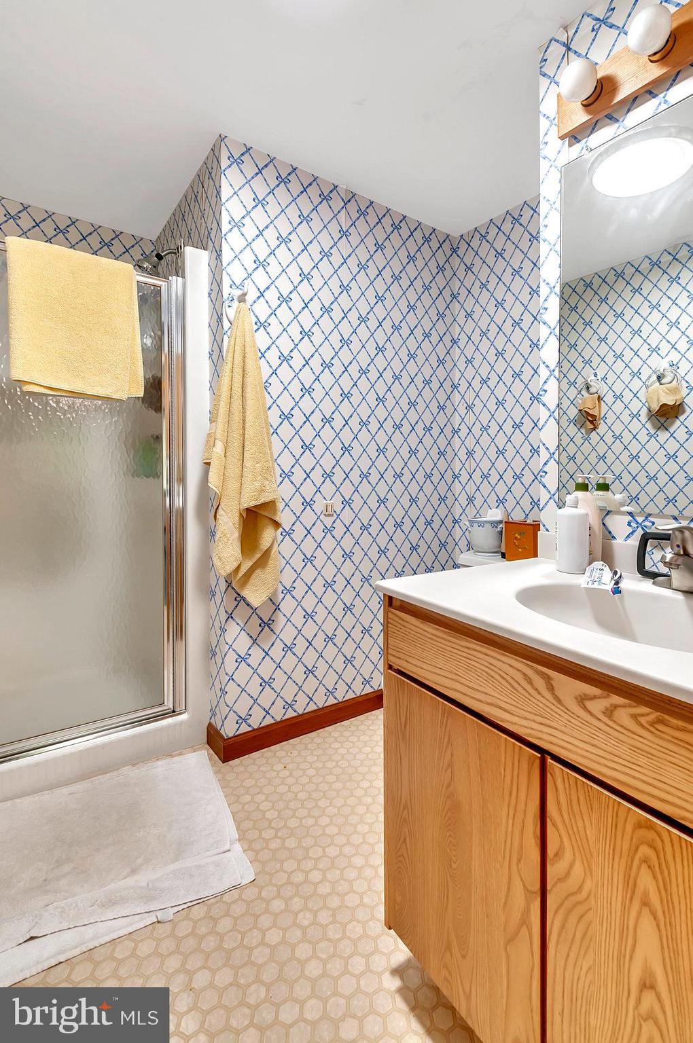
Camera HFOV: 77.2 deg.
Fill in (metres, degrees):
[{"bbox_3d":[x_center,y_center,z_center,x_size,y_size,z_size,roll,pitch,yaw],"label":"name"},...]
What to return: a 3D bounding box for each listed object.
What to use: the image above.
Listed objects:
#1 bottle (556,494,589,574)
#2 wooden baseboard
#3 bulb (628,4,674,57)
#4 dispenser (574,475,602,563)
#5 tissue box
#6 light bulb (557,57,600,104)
[{"bbox_3d":[0.534,0.030,1.025,0.067,0.183,0.067,-1,3,-17],"label":"bottle"},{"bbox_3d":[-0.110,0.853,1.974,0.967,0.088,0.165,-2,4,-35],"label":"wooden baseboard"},{"bbox_3d":[0.625,-1.007,0.892,0.092,0.080,0.080,-2,4,-35],"label":"bulb"},{"bbox_3d":[0.581,-0.004,1.070,0.062,0.214,0.085,-2,4,-35],"label":"dispenser"},{"bbox_3d":[0.741,0.084,1.775,0.130,0.158,0.128,-2,4,-35],"label":"tissue box"},{"bbox_3d":[0.542,-1.022,1.010,0.092,0.080,0.080,-2,4,-35],"label":"light bulb"}]

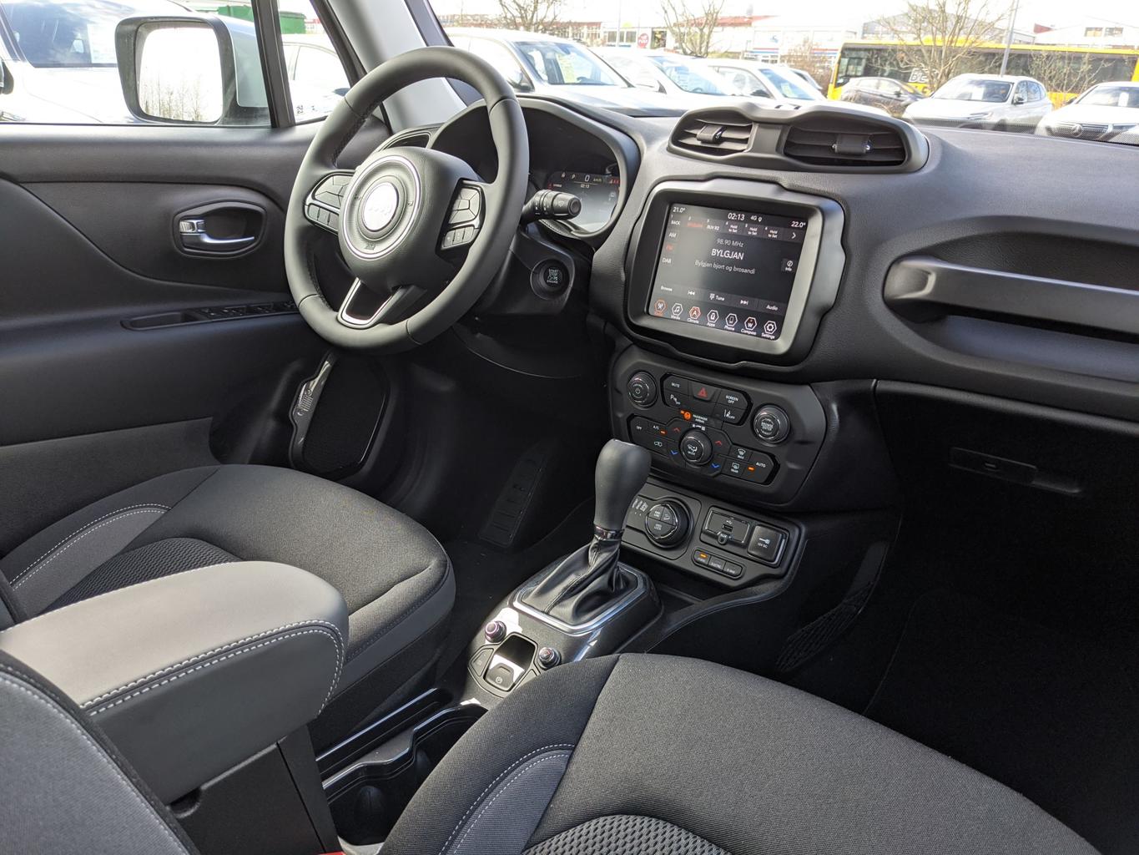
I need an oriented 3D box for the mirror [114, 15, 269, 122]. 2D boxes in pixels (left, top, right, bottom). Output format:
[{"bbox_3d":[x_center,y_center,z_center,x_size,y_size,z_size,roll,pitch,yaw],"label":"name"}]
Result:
[{"bbox_3d":[-0.571,-0.552,1.381,0.230,0.166,0.135,12,24,26],"label":"mirror"}]

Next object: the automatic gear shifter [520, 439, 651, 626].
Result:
[{"bbox_3d":[0.013,0.104,0.903,0.093,0.155,0.127,17,27,35],"label":"automatic gear shifter"}]

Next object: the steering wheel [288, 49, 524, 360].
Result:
[{"bbox_3d":[-0.193,-0.266,1.073,0.376,0.376,0.100,17,0,34],"label":"steering wheel"}]

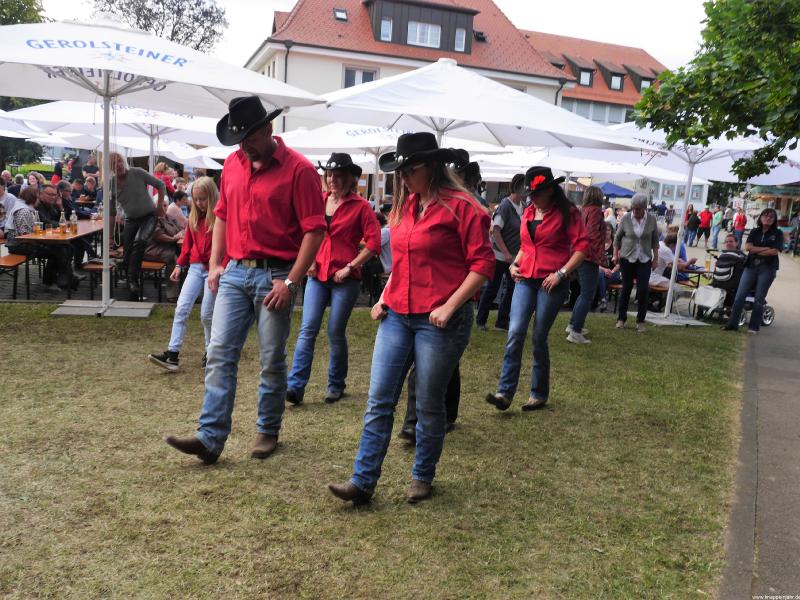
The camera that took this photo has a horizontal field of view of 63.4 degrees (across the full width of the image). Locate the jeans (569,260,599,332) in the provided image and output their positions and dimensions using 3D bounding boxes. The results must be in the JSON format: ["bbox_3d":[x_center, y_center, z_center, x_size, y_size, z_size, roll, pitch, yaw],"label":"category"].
[{"bbox_3d":[2.041,-0.061,7.198,0.386,0.883,0.386,7,10,17],"label":"jeans"}]

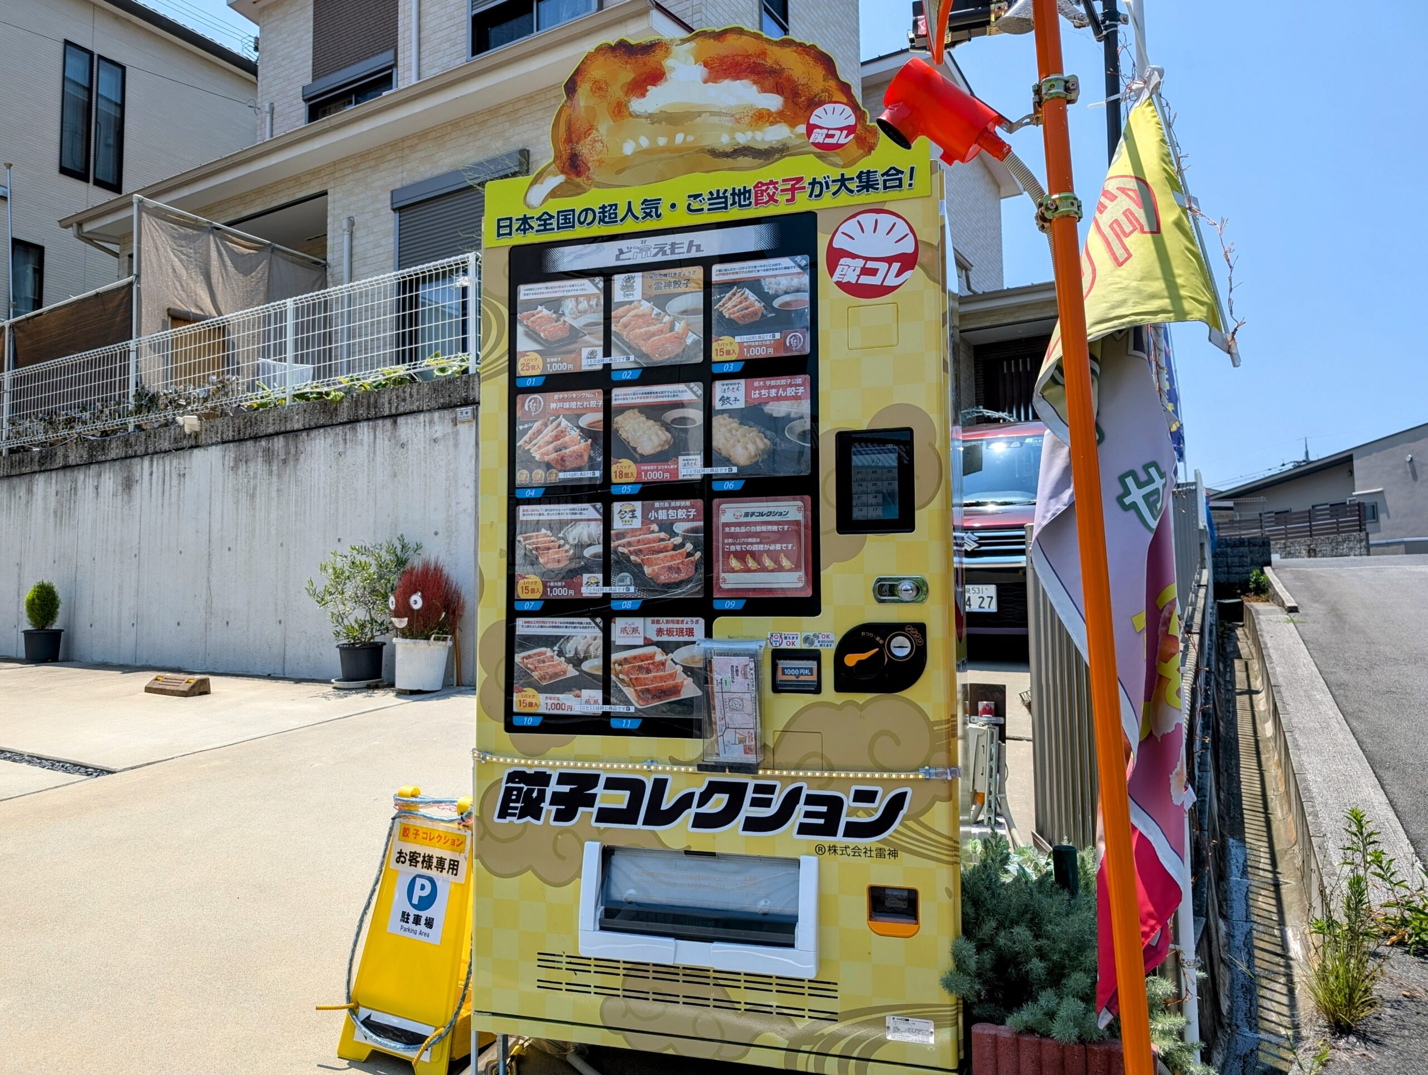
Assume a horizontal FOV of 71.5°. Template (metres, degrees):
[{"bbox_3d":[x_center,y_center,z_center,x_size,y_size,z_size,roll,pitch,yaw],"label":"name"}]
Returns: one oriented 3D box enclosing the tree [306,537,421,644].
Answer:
[{"bbox_3d":[-2.219,0.334,6.250,0.690,0.670,0.600,-3,-5,29],"label":"tree"}]

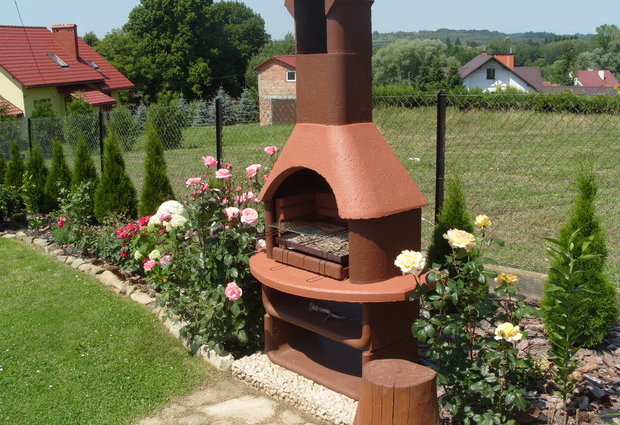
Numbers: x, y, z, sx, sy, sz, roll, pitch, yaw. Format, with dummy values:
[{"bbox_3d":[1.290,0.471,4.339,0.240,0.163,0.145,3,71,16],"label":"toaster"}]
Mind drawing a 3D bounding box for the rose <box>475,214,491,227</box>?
[{"bbox_3d":[0.770,0.037,2.800,0.071,0.050,0.071,0,9,0],"label":"rose"}]

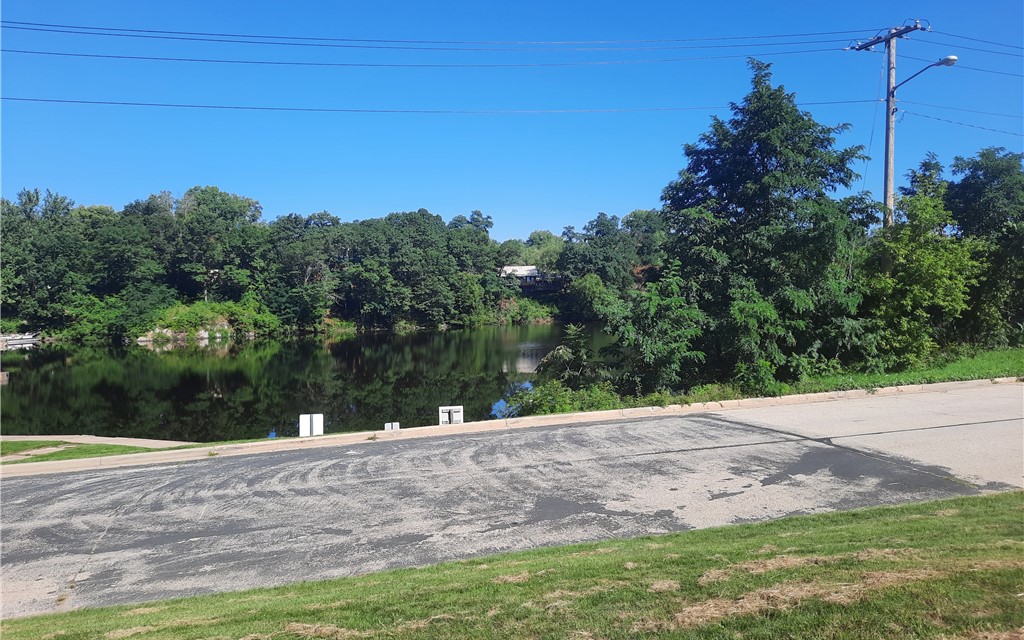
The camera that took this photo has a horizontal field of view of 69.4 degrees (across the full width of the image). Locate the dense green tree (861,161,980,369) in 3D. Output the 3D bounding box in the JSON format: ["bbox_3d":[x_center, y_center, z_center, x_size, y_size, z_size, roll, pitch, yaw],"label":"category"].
[{"bbox_3d":[12.705,-1.726,23.000,3.600,6.400,3.600,1,2,30],"label":"dense green tree"}]

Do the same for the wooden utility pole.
[{"bbox_3d":[12.234,-4.073,24.000,0.400,10.900,2.400,-1,2,-26],"label":"wooden utility pole"}]

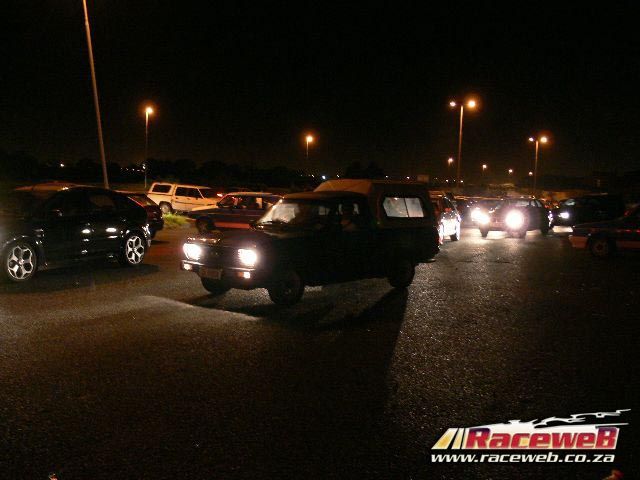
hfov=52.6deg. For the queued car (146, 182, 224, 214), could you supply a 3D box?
[{"bbox_3d":[-6.568,-2.172,34.231,4.900,1.750,1.720,4,5,27],"label":"queued car"}]

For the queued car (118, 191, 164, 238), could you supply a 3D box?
[{"bbox_3d":[-6.374,-0.688,17.544,4.150,1.420,1.670,2,4,0],"label":"queued car"}]

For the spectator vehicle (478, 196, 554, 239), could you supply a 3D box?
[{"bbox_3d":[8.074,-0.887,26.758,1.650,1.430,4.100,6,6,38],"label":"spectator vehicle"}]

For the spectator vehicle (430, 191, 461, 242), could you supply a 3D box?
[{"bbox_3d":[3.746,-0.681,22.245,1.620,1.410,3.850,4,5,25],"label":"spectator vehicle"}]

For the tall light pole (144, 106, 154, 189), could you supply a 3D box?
[{"bbox_3d":[-19.011,-9.705,71.609,0.400,10.000,1.000,0,5,-25],"label":"tall light pole"}]

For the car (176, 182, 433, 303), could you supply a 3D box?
[{"bbox_3d":[0.057,-0.088,10.539,1.680,1.792,4.531,6,6,41],"label":"car"}]

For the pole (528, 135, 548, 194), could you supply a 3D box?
[{"bbox_3d":[31.820,-9.650,94.609,2.100,10.000,0.350,2,4,0],"label":"pole"}]

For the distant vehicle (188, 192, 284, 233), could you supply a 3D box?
[{"bbox_3d":[-2.725,-1.045,24.046,4.250,1.380,1.650,2,4,0],"label":"distant vehicle"}]

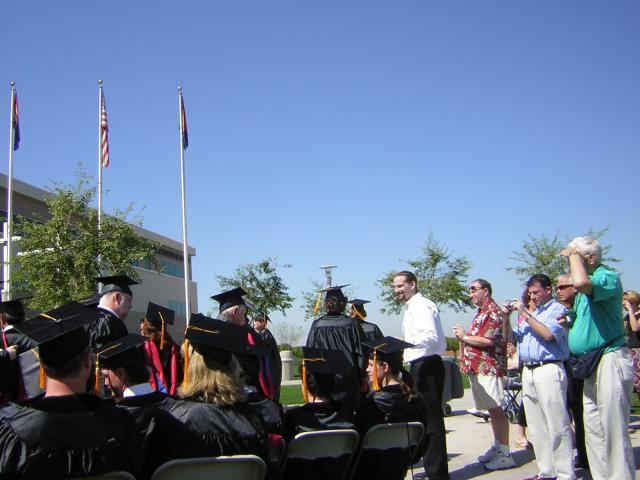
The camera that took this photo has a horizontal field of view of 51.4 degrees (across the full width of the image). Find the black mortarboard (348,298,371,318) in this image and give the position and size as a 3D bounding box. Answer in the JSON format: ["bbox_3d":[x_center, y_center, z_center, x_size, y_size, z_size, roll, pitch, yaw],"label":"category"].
[{"bbox_3d":[0.445,0.750,7.400,0.260,0.150,0.260,-5,-3,29],"label":"black mortarboard"}]

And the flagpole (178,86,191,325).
[{"bbox_3d":[-4.210,-0.190,20.604,0.180,9.600,0.180,-3,-9,0],"label":"flagpole"}]

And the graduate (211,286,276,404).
[{"bbox_3d":[-0.582,1.248,5.152,0.550,1.720,0.550,-1,-10,-12],"label":"graduate"}]

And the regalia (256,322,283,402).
[{"bbox_3d":[-0.737,1.886,9.000,0.600,1.200,0.420,-1,-10,-11],"label":"regalia"}]

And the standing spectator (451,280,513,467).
[{"bbox_3d":[1.559,1.263,6.299,0.540,1.760,0.500,-3,-10,-1],"label":"standing spectator"}]

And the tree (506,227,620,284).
[{"bbox_3d":[7.475,1.775,20.102,3.400,4.300,3.300,-3,-9,0],"label":"tree"}]

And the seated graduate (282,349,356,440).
[{"bbox_3d":[0.015,1.225,3.608,0.550,1.250,0.800,-2,-10,-7],"label":"seated graduate"}]

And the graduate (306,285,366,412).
[{"bbox_3d":[0.149,1.221,5.376,0.520,1.710,0.380,-2,-9,-5],"label":"graduate"}]

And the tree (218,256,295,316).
[{"bbox_3d":[-2.035,2.617,21.672,2.600,4.150,2.500,-3,-9,0],"label":"tree"}]

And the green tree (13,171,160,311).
[{"bbox_3d":[-5.409,1.230,15.206,3.300,5.750,3.200,-3,-10,0],"label":"green tree"}]

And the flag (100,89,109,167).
[{"bbox_3d":[-6.637,-3.465,20.500,0.300,2.400,0.300,-3,-10,0],"label":"flag"}]

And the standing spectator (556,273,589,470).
[{"bbox_3d":[2.387,1.190,6.171,0.380,1.770,0.500,-1,-9,-15],"label":"standing spectator"}]

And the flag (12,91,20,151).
[{"bbox_3d":[-9.715,-3.796,21.306,0.260,1.970,0.220,-3,-9,0],"label":"flag"}]

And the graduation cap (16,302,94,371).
[{"bbox_3d":[-0.986,0.361,2.537,0.250,0.130,0.250,-22,20,-15],"label":"graduation cap"}]

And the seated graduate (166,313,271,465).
[{"bbox_3d":[-0.454,1.052,2.979,0.530,1.380,0.750,-2,-9,-6],"label":"seated graduate"}]

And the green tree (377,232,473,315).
[{"bbox_3d":[3.231,2.092,20.104,2.900,4.600,2.800,-3,-10,0],"label":"green tree"}]

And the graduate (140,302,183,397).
[{"bbox_3d":[-1.399,1.343,5.876,0.500,1.590,0.400,0,-9,-20],"label":"graduate"}]

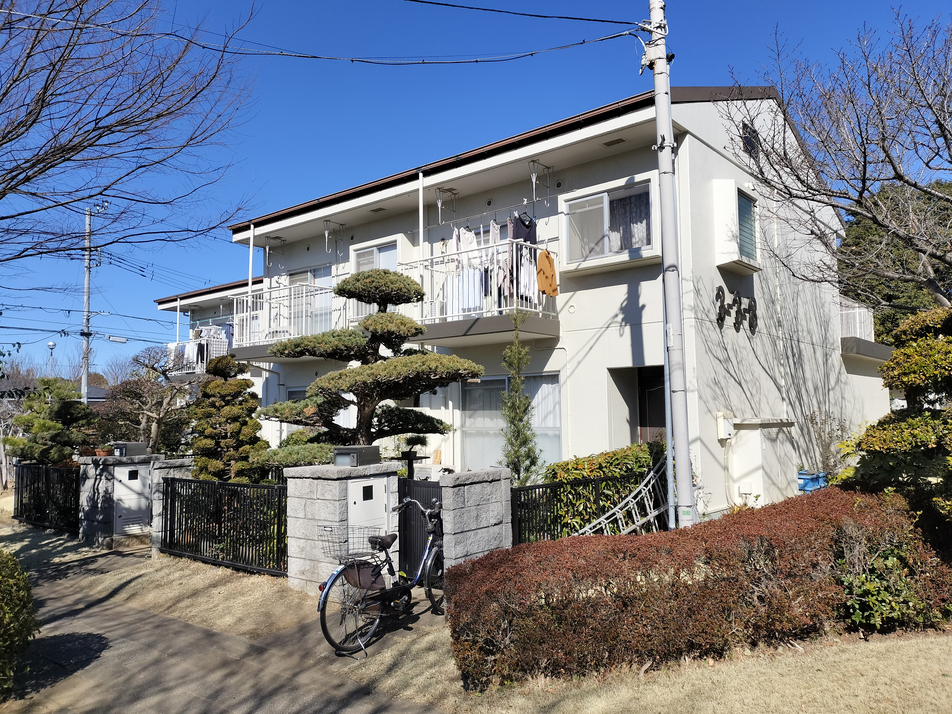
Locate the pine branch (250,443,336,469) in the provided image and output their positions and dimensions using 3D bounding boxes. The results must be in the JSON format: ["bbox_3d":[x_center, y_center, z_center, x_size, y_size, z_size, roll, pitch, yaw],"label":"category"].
[{"bbox_3d":[-2.074,1.132,7.900,1.100,0.300,0.750,1,-4,-15],"label":"pine branch"}]

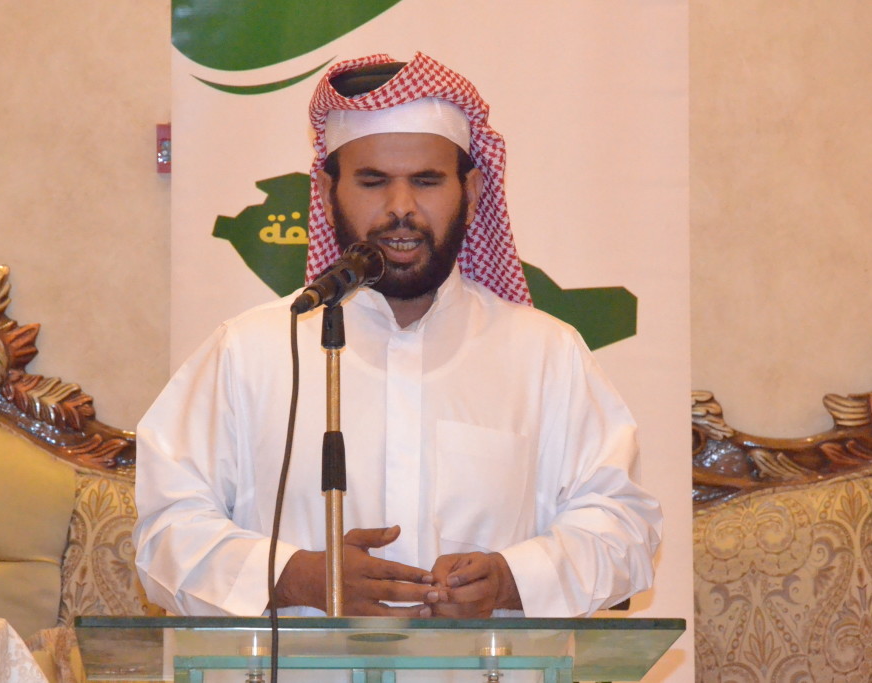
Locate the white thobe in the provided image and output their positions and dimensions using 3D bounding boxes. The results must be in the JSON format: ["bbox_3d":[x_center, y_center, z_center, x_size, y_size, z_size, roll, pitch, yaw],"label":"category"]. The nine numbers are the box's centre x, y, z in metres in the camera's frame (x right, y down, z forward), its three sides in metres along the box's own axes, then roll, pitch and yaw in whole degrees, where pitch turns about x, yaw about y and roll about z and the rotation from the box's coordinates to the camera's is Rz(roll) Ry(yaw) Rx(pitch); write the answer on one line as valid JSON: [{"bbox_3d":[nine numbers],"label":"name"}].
[{"bbox_3d":[-0.043,0.605,4.170,0.610,1.380,0.400,0,0,0],"label":"white thobe"}]

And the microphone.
[{"bbox_3d":[-0.110,-0.066,3.940,0.054,0.056,0.200,0,16,27],"label":"microphone"}]

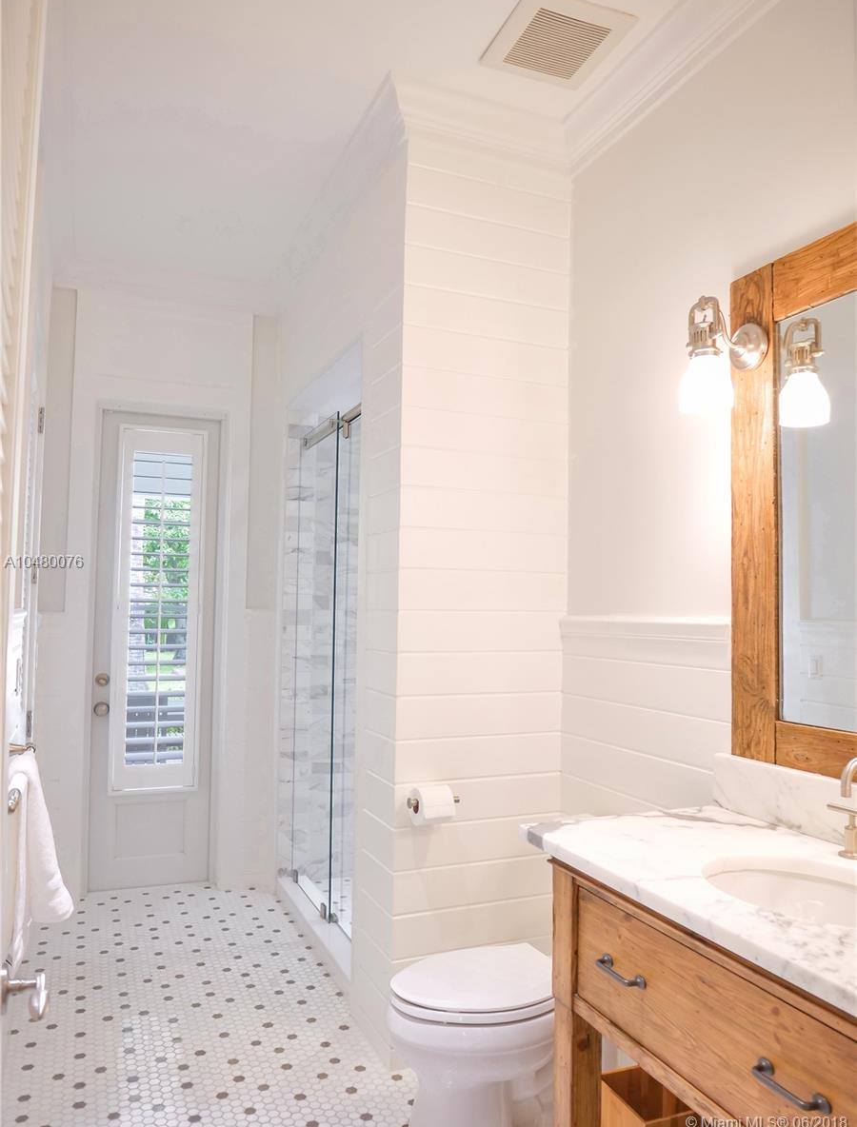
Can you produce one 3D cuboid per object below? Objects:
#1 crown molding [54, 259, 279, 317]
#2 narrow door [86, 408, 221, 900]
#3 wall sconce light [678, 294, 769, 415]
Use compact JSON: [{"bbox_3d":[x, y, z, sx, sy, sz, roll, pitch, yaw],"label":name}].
[{"bbox_3d":[-1.272,-1.393,3.956,1.085,0.136,0.095,2,-3,-23],"label":"crown molding"},{"bbox_3d":[-1.362,0.424,3.985,0.585,2.360,0.060,2,-3,-23],"label":"narrow door"},{"bbox_3d":[0.711,-0.506,1.947,0.205,0.280,0.130,2,-3,-23],"label":"wall sconce light"}]

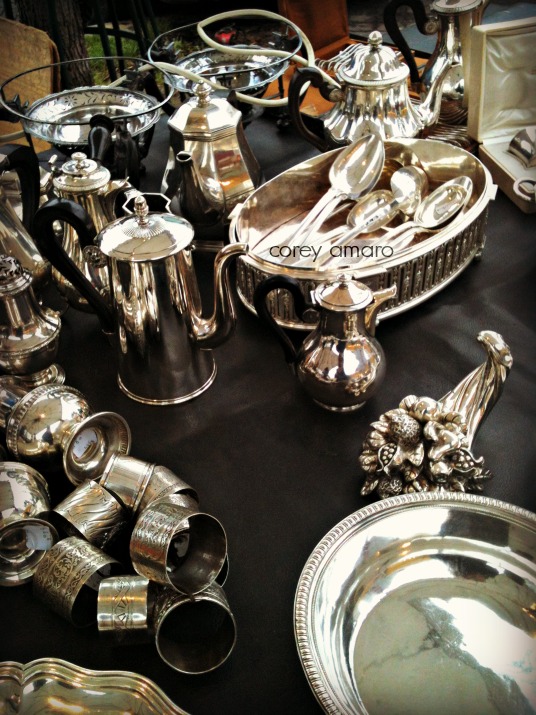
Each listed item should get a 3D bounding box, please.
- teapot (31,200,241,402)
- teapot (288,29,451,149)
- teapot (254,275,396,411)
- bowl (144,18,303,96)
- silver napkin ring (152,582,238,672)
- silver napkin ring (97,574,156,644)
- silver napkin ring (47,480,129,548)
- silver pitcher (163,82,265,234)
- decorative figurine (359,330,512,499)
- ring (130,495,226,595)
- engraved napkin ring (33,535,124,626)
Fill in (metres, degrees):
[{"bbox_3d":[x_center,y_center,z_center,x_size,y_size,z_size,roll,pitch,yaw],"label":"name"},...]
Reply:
[{"bbox_3d":[-0.108,-0.059,0.646,0.186,0.189,0.097,5,42,7],"label":"teapot"},{"bbox_3d":[0.163,-0.440,1.163,0.281,0.158,0.161,-13,41,-11],"label":"teapot"},{"bbox_3d":[0.055,-0.015,0.693,0.138,0.148,0.086,-8,40,-6],"label":"teapot"},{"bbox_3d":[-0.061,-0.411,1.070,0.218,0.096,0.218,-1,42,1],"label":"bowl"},{"bbox_3d":[-0.052,0.193,0.516,0.054,0.054,0.039,-13,6,-11],"label":"silver napkin ring"},{"bbox_3d":[-0.096,0.167,0.496,0.033,0.046,0.046,0,42,-3],"label":"silver napkin ring"},{"bbox_3d":[-0.148,0.133,0.605,0.051,0.051,0.042,31,51,34],"label":"silver napkin ring"},{"bbox_3d":[-0.068,-0.237,0.849,0.117,0.183,0.180,8,42,10],"label":"silver pitcher"},{"bbox_3d":[0.169,0.049,0.671,0.107,0.069,0.203,19,45,24],"label":"decorative figurine"},{"bbox_3d":[-0.060,0.129,0.492,0.040,0.051,0.051,-3,31,47],"label":"ring"},{"bbox_3d":[-0.132,0.157,0.506,0.038,0.049,0.049,19,45,29],"label":"engraved napkin ring"}]

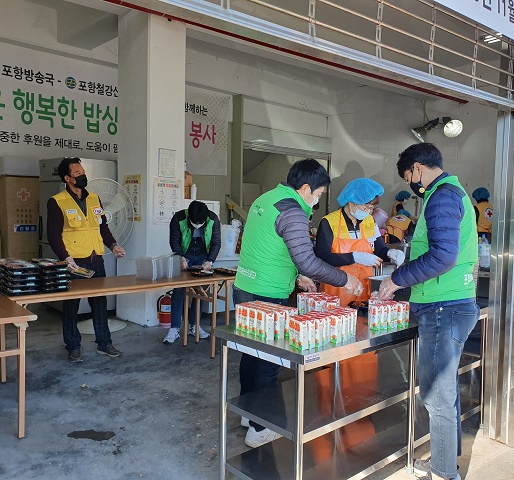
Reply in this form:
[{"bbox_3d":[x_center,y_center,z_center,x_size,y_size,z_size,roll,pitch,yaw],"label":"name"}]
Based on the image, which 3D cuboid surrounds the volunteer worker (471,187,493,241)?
[{"bbox_3d":[2.960,0.206,6.200,0.480,1.690,0.360,1,3,-12],"label":"volunteer worker"}]

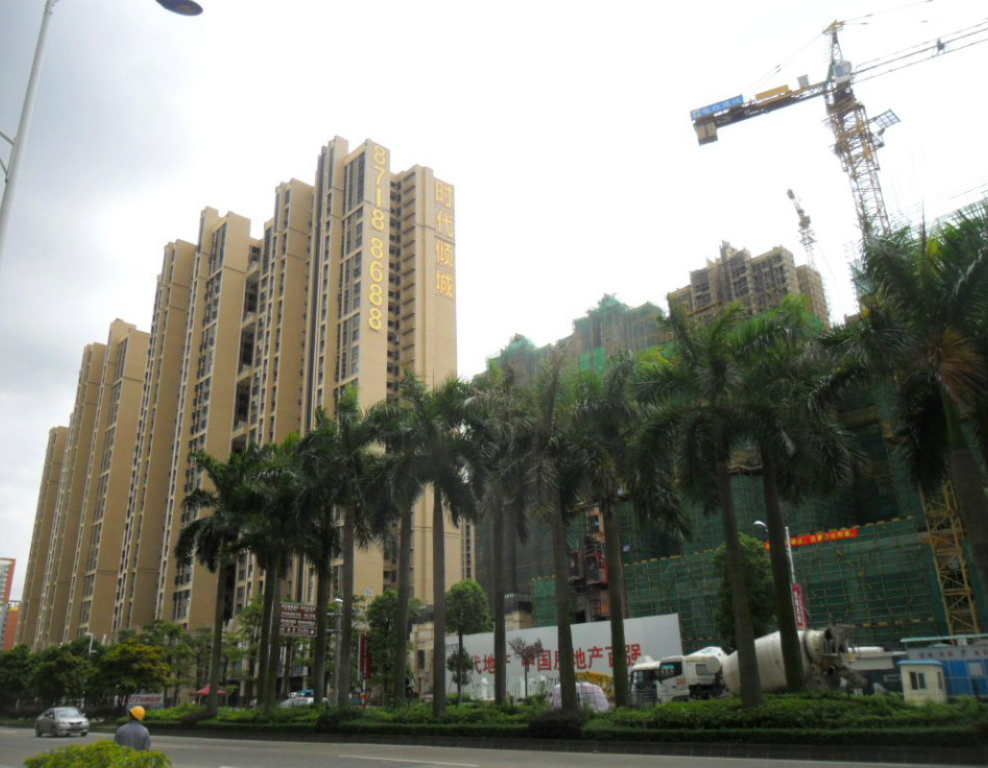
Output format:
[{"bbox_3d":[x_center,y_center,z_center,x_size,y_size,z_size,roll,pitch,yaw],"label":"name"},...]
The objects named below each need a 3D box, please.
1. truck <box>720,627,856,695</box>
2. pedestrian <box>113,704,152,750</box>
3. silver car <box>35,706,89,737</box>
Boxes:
[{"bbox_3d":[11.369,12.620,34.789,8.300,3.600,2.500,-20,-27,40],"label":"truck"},{"bbox_3d":[-5.025,5.363,10.995,0.520,1.740,0.320,10,-24,-29],"label":"pedestrian"},{"bbox_3d":[-22.459,17.569,41.740,1.780,1.460,4.600,14,-26,-36],"label":"silver car"}]

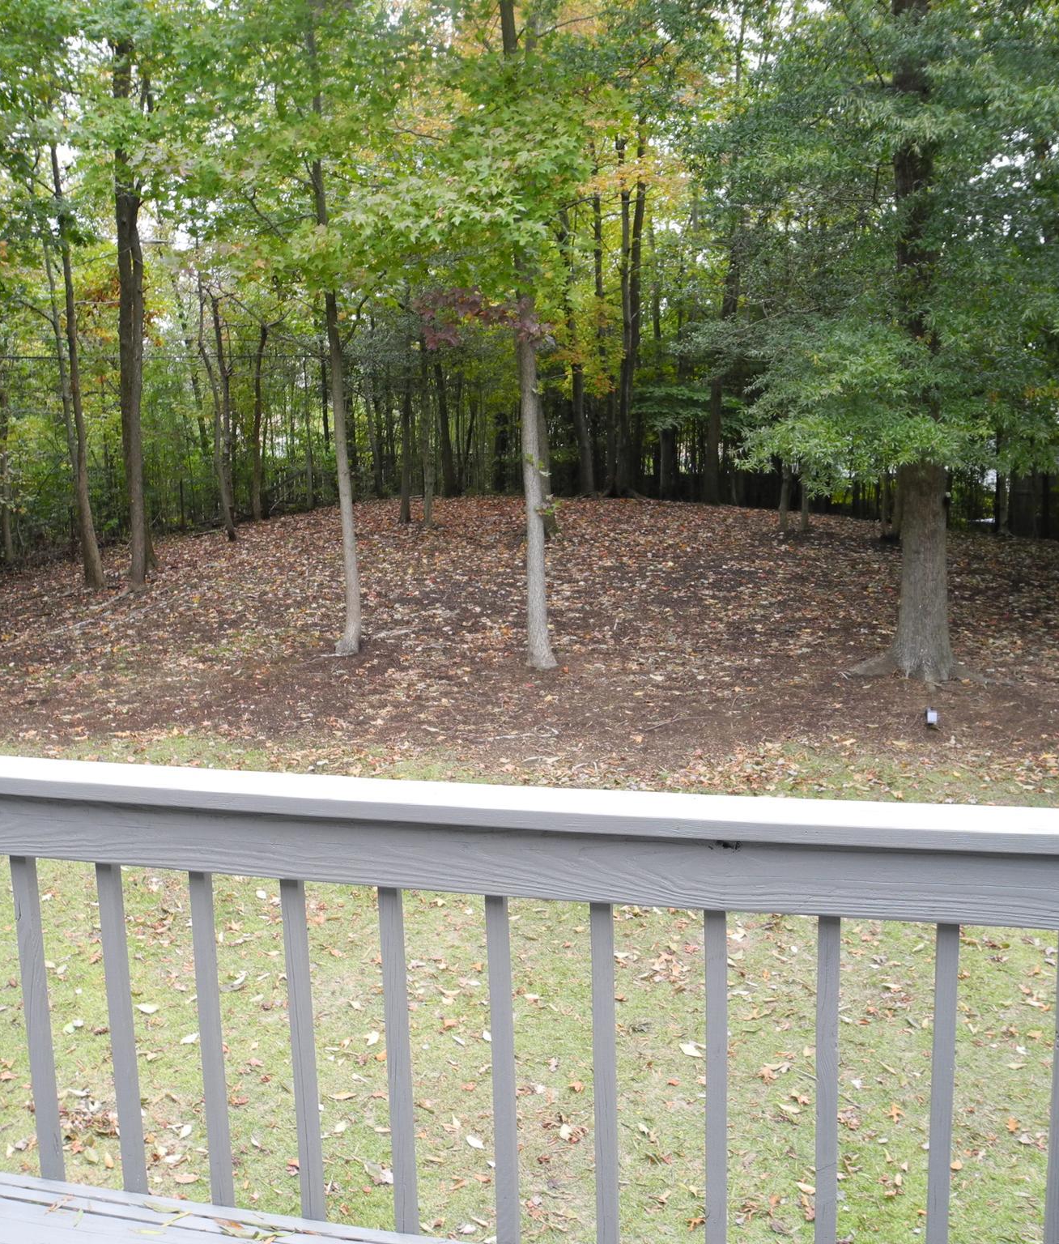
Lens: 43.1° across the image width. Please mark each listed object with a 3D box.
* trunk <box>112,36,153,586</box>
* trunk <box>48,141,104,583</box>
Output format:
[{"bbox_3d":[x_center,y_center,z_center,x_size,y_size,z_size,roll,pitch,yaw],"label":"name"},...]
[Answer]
[{"bbox_3d":[-5.469,-4.179,18.484,0.420,7.390,0.380,1,8,0],"label":"trunk"},{"bbox_3d":[-6.249,-3.466,18.580,0.320,6.020,0.320,-1,8,0],"label":"trunk"}]

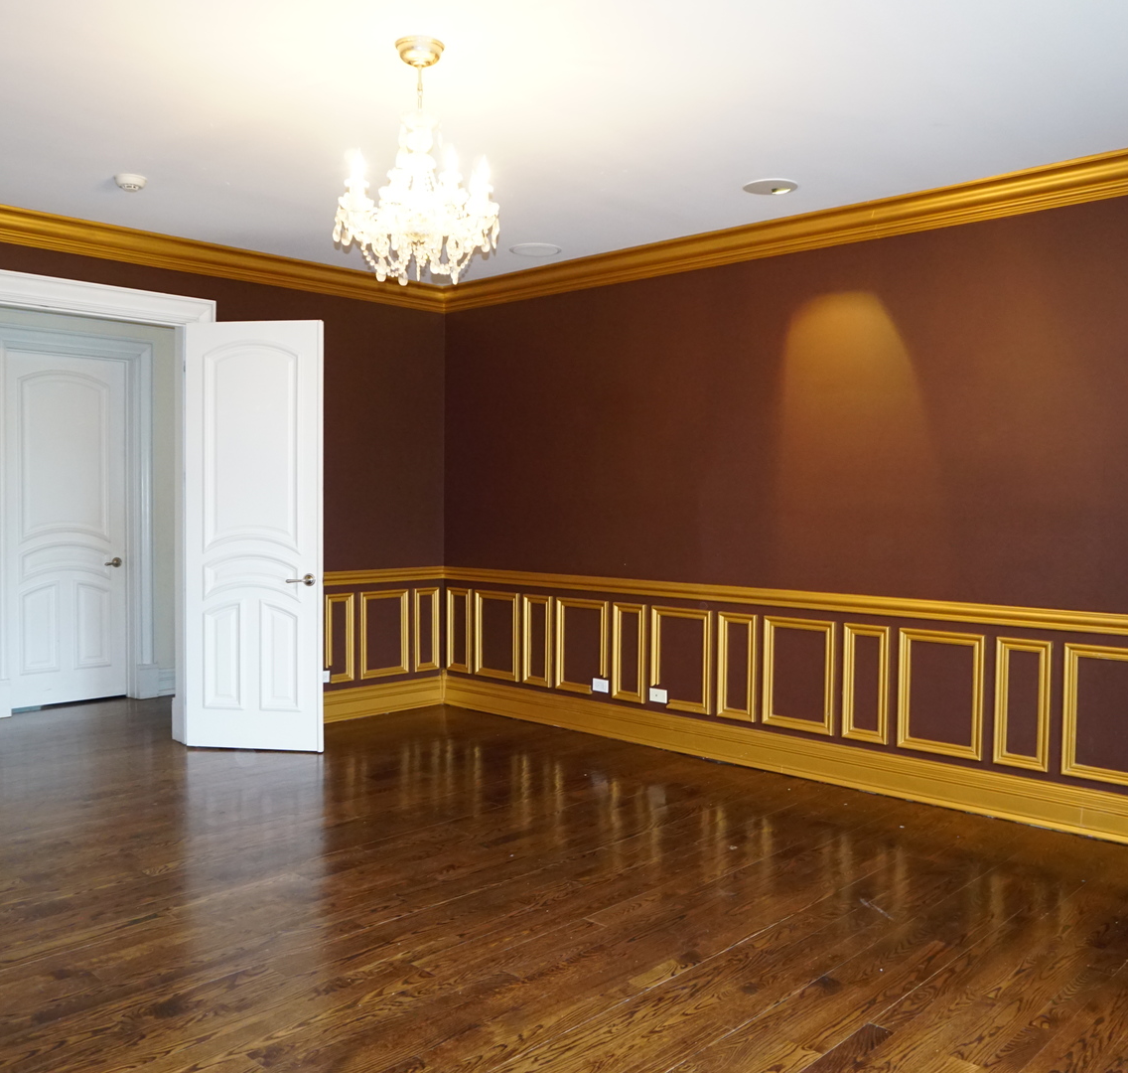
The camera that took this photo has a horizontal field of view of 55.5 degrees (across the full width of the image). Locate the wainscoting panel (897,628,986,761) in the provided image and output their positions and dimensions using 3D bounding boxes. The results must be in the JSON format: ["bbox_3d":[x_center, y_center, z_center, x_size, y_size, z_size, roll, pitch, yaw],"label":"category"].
[{"bbox_3d":[1.676,0.698,4.776,0.380,0.538,0.025,2,3,43],"label":"wainscoting panel"}]

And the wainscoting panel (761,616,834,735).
[{"bbox_3d":[1.223,0.720,5.608,0.410,0.577,0.025,2,2,43],"label":"wainscoting panel"}]

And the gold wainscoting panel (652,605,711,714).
[{"bbox_3d":[0.666,0.700,6.130,0.410,0.577,0.025,2,2,43],"label":"gold wainscoting panel"}]

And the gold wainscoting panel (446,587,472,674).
[{"bbox_3d":[-0.679,0.609,7.002,0.223,0.538,0.025,2,3,43],"label":"gold wainscoting panel"}]

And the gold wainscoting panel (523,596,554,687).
[{"bbox_3d":[-0.155,0.629,6.506,0.227,0.538,0.025,2,3,43],"label":"gold wainscoting panel"}]

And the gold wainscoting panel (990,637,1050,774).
[{"bbox_3d":[2.061,0.751,4.824,0.237,0.577,0.025,2,2,43],"label":"gold wainscoting panel"}]

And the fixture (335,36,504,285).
[{"bbox_3d":[-0.434,-1.121,3.239,0.505,0.710,0.505,0,2,0],"label":"fixture"}]

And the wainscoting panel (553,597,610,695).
[{"bbox_3d":[0.106,0.679,6.655,0.410,0.577,0.025,2,2,43],"label":"wainscoting panel"}]

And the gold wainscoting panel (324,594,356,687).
[{"bbox_3d":[-1.355,0.620,6.515,0.025,0.538,0.197,2,3,43],"label":"gold wainscoting panel"}]

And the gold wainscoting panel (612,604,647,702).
[{"bbox_3d":[0.366,0.648,6.013,0.224,0.538,0.025,2,3,43],"label":"gold wainscoting panel"}]

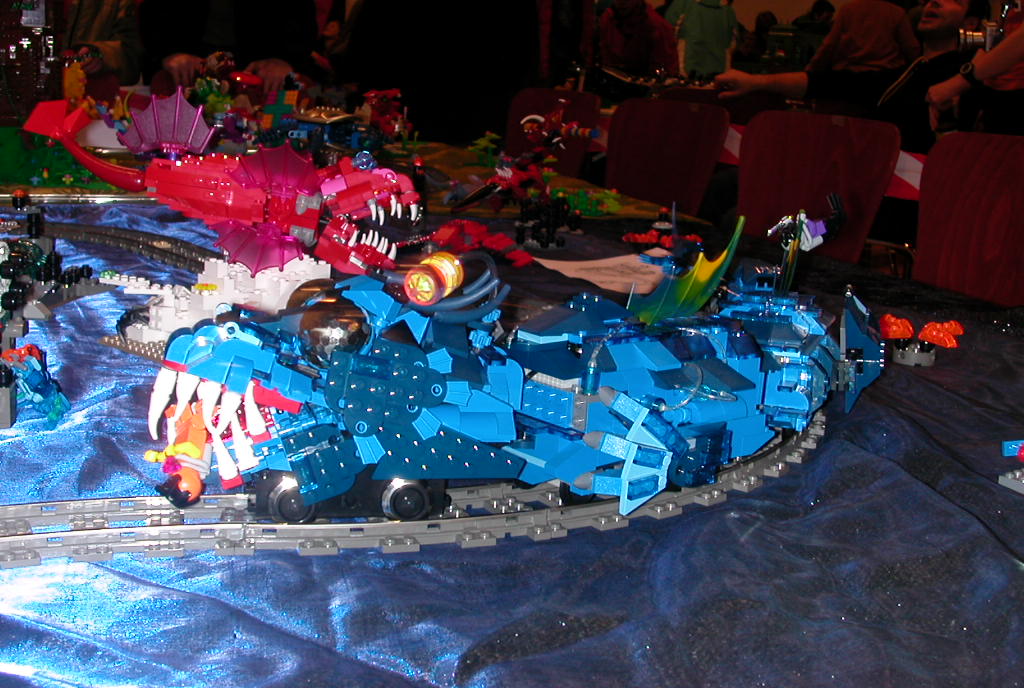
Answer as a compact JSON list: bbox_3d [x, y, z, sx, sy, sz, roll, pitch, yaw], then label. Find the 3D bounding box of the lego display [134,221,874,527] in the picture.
[{"bbox_3d":[0.052,0.005,0.698,0.445,0.118,0.127,-5,14,-34],"label":"lego display"}]

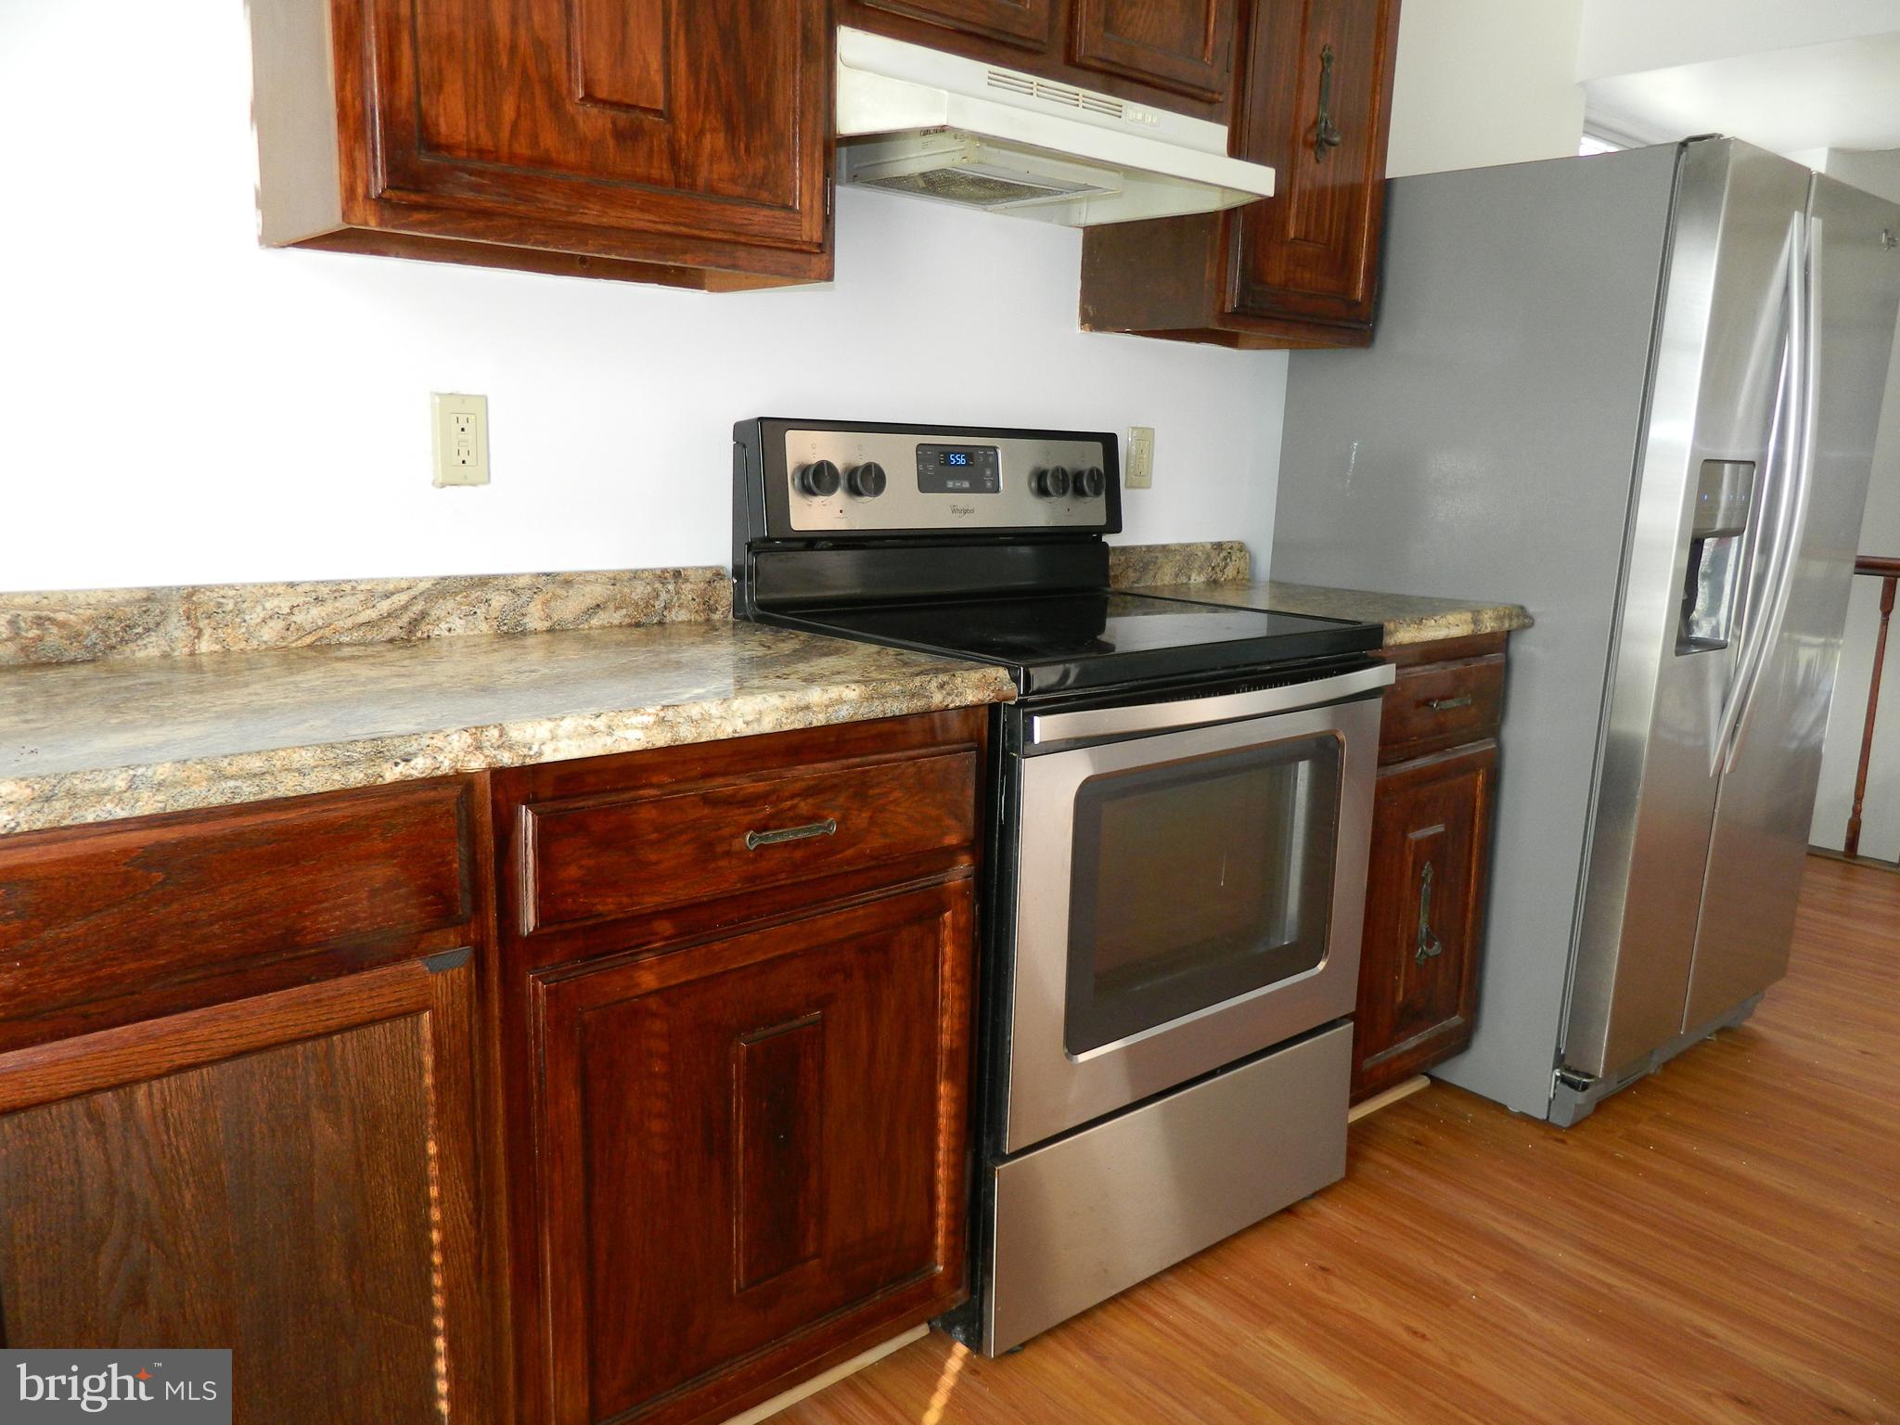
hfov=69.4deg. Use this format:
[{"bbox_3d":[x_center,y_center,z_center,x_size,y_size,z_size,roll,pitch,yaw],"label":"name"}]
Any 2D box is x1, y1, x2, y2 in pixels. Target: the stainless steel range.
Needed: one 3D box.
[{"bbox_3d":[0.171,0.172,2.141,0.757,1.207,0.697,-7,14,-39],"label":"stainless steel range"}]

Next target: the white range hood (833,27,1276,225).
[{"bbox_3d":[0.103,-0.858,2.062,0.760,0.135,0.458,-7,14,-39],"label":"white range hood"}]

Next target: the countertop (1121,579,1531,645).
[{"bbox_3d":[0.632,-0.186,2.531,0.508,0.038,0.640,-7,14,-39],"label":"countertop"}]

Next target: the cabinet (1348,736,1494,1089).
[{"bbox_3d":[0.815,0.362,2.401,0.418,0.589,0.021,-7,14,-39],"label":"cabinet"}]

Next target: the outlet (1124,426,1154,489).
[{"bbox_3d":[0.370,-0.493,2.663,0.072,0.115,0.010,-7,14,-39],"label":"outlet"}]

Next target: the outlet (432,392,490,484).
[{"bbox_3d":[-0.646,-0.361,1.822,0.071,0.117,0.013,-7,14,-39],"label":"outlet"}]

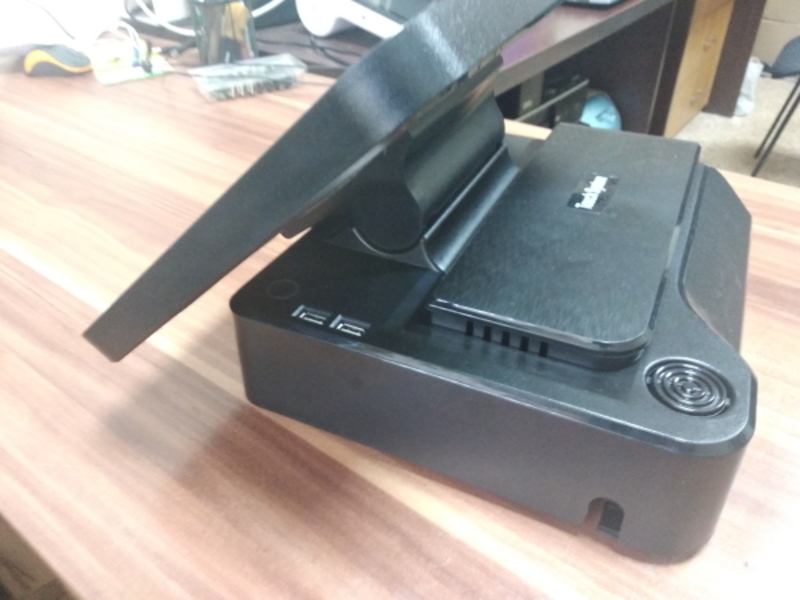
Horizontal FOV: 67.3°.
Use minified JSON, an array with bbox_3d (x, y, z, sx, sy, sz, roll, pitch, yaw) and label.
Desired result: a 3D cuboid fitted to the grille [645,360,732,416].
[{"bbox_3d":[0.122,0.037,0.254,0.034,0.004,0.034,16,42,23],"label":"grille"}]

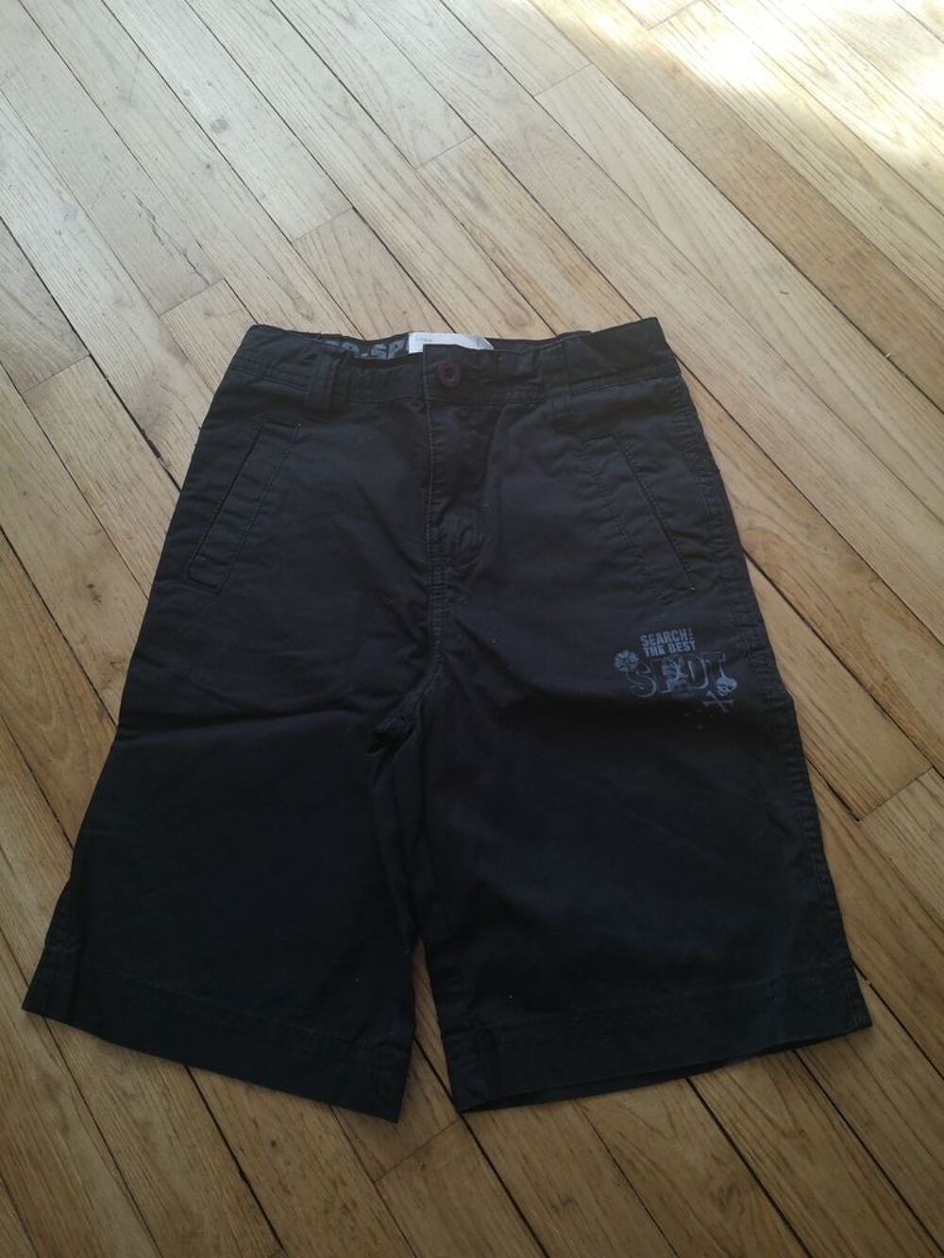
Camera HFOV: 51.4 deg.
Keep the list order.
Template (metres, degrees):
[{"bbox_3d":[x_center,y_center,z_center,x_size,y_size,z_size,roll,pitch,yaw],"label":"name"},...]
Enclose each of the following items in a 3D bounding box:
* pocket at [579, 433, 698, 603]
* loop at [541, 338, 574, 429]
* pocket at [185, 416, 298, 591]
[{"bbox_3d":[0.107,-0.074,0.640,0.025,0.012,0.124,-22,73,-5],"label":"pocket"},{"bbox_3d":[0.057,-0.166,0.667,0.019,0.010,0.064,-3,77,2],"label":"loop"},{"bbox_3d":[-0.152,-0.083,0.656,0.025,0.012,0.128,19,75,9],"label":"pocket"}]

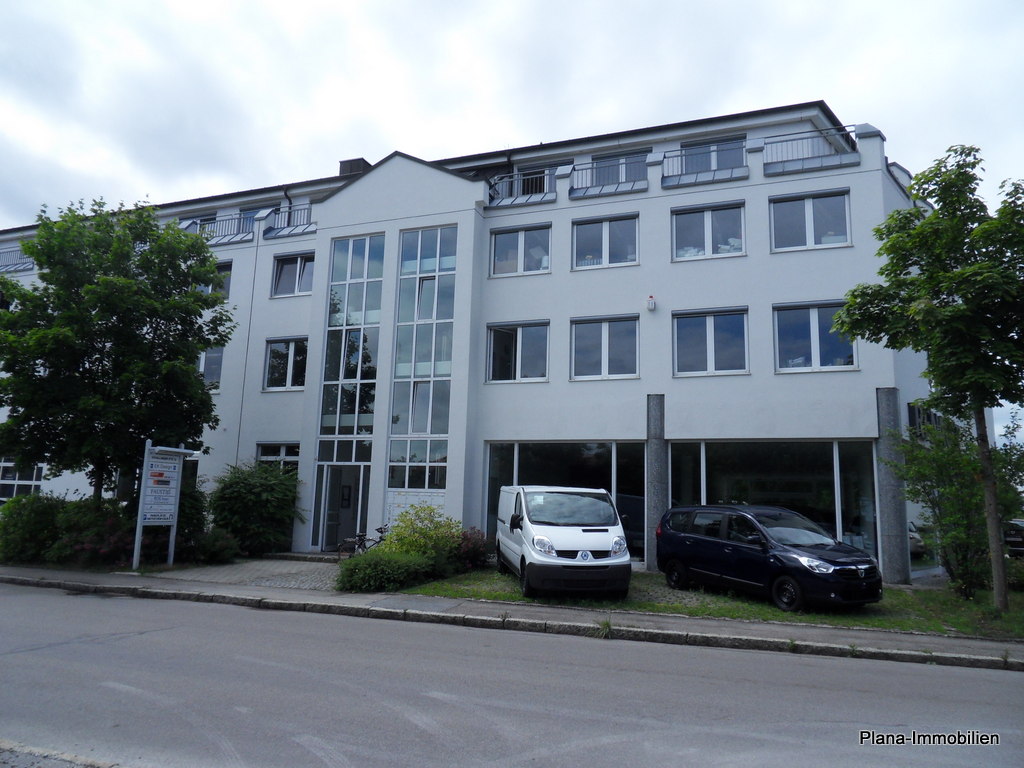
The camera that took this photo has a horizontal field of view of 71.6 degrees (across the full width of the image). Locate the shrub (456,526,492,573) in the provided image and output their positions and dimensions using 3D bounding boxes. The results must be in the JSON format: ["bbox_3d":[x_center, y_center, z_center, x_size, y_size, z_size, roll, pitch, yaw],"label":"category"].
[{"bbox_3d":[-0.962,3.858,16.703,0.850,1.050,0.800,1,-9,0],"label":"shrub"}]

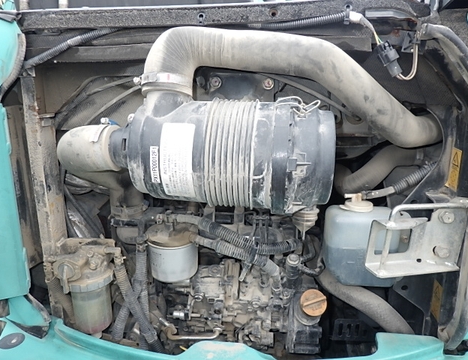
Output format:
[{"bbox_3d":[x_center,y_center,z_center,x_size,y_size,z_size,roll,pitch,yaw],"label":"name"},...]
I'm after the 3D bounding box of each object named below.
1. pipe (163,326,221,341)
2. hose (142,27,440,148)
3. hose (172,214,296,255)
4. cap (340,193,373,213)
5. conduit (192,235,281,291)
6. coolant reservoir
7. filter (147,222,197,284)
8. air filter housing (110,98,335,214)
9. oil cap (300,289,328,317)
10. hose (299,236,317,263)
[{"bbox_3d":[-0.075,0.285,0.720,0.105,0.022,0.028,2,15,7],"label":"pipe"},{"bbox_3d":[0.093,-0.150,0.625,0.440,0.180,0.110,2,15,7],"label":"hose"},{"bbox_3d":[0.004,0.094,0.670,0.208,0.058,0.045,2,15,7],"label":"hose"},{"bbox_3d":[0.219,0.042,0.695,0.053,0.028,0.050,2,15,7],"label":"cap"},{"bbox_3d":[0.004,0.142,0.675,0.145,0.085,0.045,2,15,7],"label":"conduit"},{"bbox_3d":[0.226,0.110,0.695,0.115,0.146,0.085,2,15,7],"label":"coolant reservoir"},{"bbox_3d":[-0.104,0.121,0.655,0.082,0.086,0.082,2,15,7],"label":"filter"},{"bbox_3d":[-0.019,-0.039,0.640,0.345,0.176,0.172,2,15,7],"label":"air filter housing"},{"bbox_3d":[0.143,0.218,0.690,0.048,0.024,0.048,8,56,5],"label":"oil cap"},{"bbox_3d":[0.131,0.123,0.690,0.030,0.042,0.030,2,15,7],"label":"hose"}]

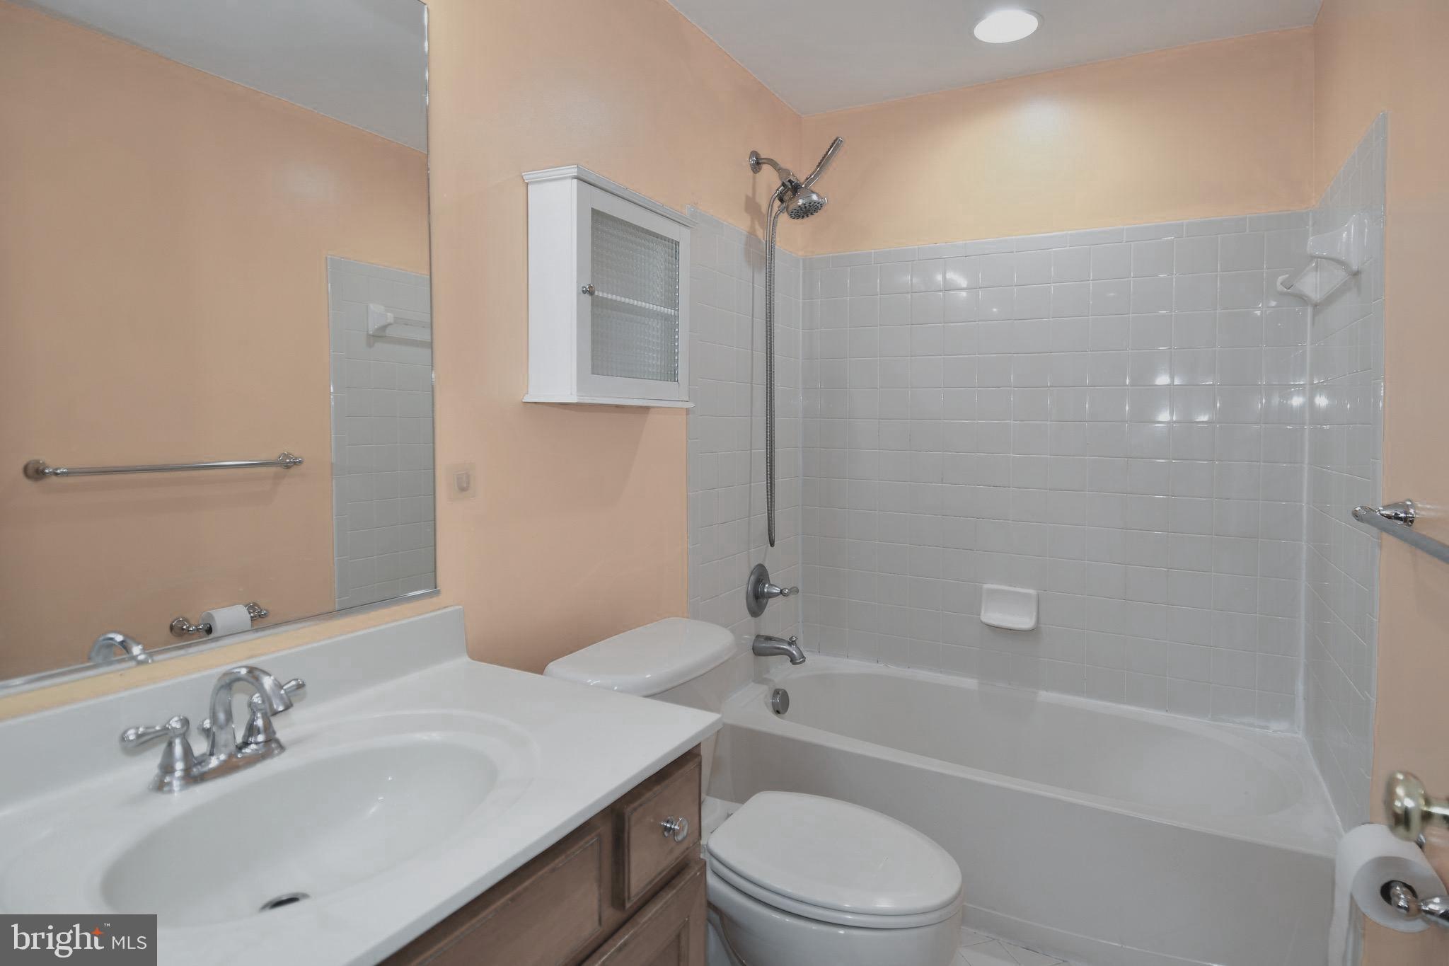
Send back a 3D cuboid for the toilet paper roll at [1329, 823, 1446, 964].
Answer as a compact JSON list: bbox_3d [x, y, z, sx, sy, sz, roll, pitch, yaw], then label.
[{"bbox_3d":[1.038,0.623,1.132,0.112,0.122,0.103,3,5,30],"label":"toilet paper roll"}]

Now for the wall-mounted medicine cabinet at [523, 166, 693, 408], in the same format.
[{"bbox_3d":[-0.239,-0.404,1.638,0.150,0.455,0.427,3,5,30],"label":"wall-mounted medicine cabinet"}]

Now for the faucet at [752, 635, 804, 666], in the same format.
[{"bbox_3d":[0.188,0.542,2.388,0.168,0.089,0.064,3,5,30],"label":"faucet"}]

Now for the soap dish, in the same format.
[{"bbox_3d":[0.918,0.403,2.340,0.165,0.118,0.055,3,5,30],"label":"soap dish"}]

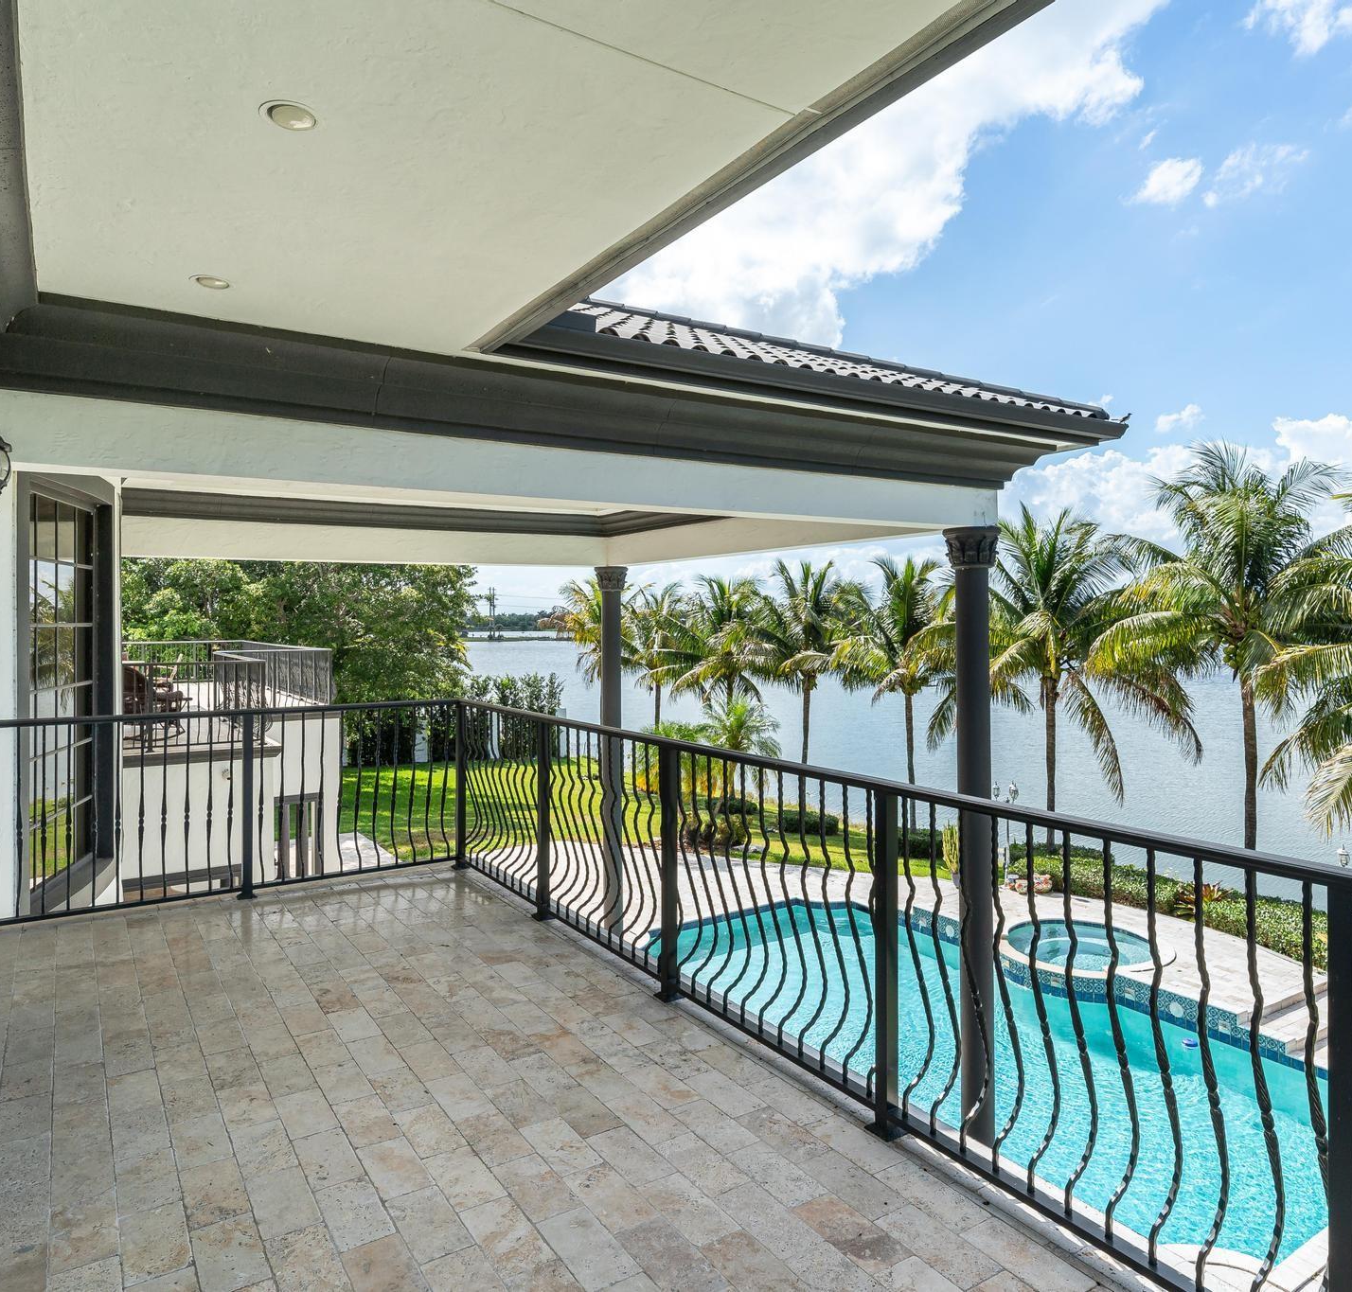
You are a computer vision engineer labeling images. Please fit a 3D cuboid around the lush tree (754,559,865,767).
[{"bbox_3d":[3.633,1.267,25.309,3.700,7.299,3.700,0,1,0],"label":"lush tree"}]

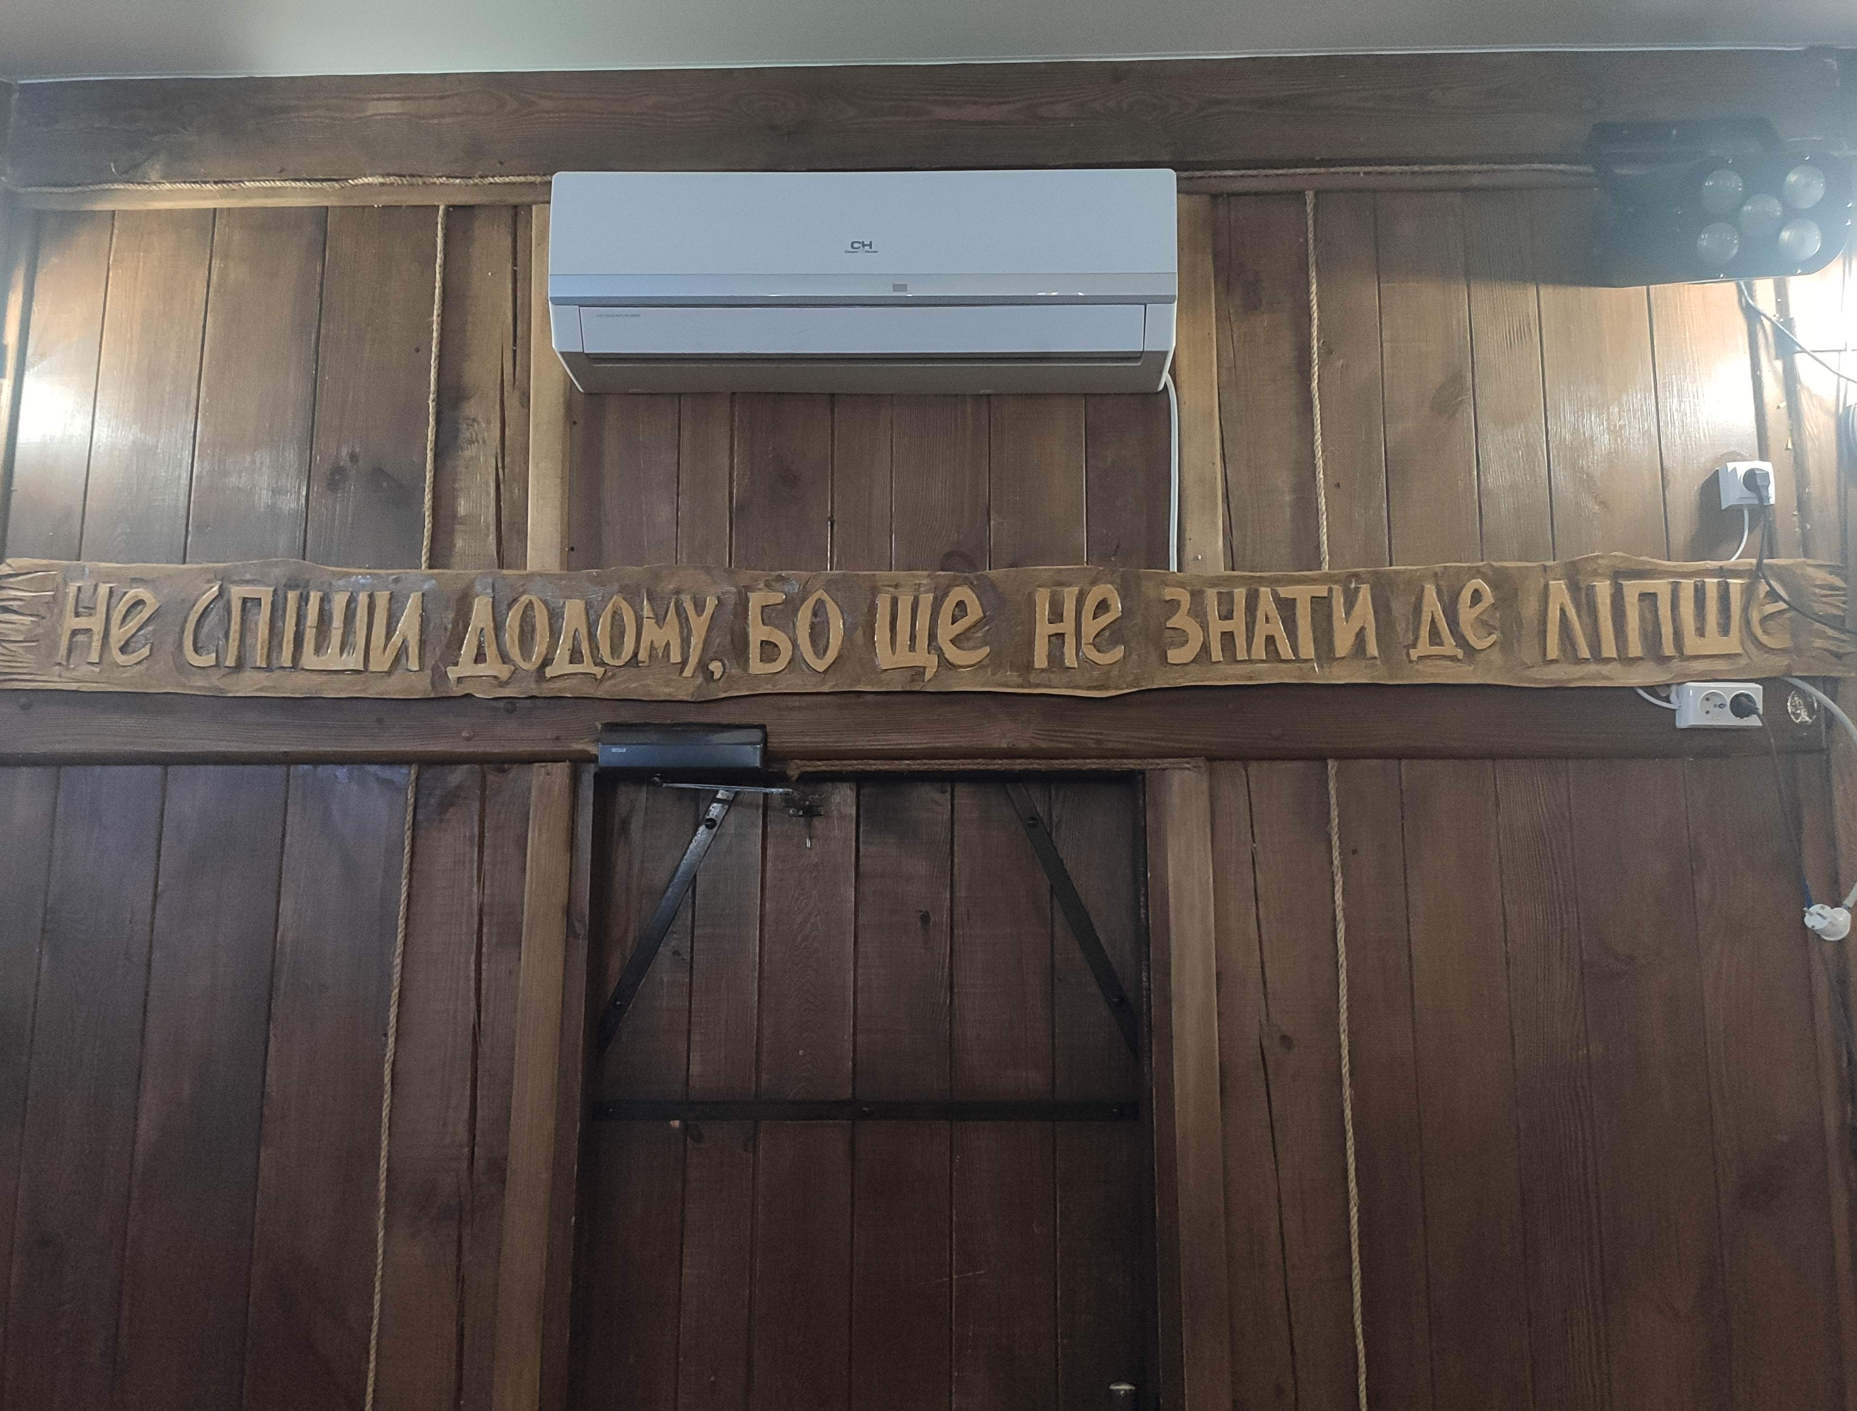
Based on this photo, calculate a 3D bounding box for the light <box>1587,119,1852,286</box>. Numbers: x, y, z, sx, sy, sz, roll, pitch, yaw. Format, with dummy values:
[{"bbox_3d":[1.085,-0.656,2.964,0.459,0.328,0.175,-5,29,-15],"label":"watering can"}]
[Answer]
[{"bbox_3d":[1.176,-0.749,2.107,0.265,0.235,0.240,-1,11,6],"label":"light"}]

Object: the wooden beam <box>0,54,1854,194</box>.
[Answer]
[{"bbox_3d":[-0.030,-0.886,2.191,2.804,0.174,0.090,0,-9,2],"label":"wooden beam"}]

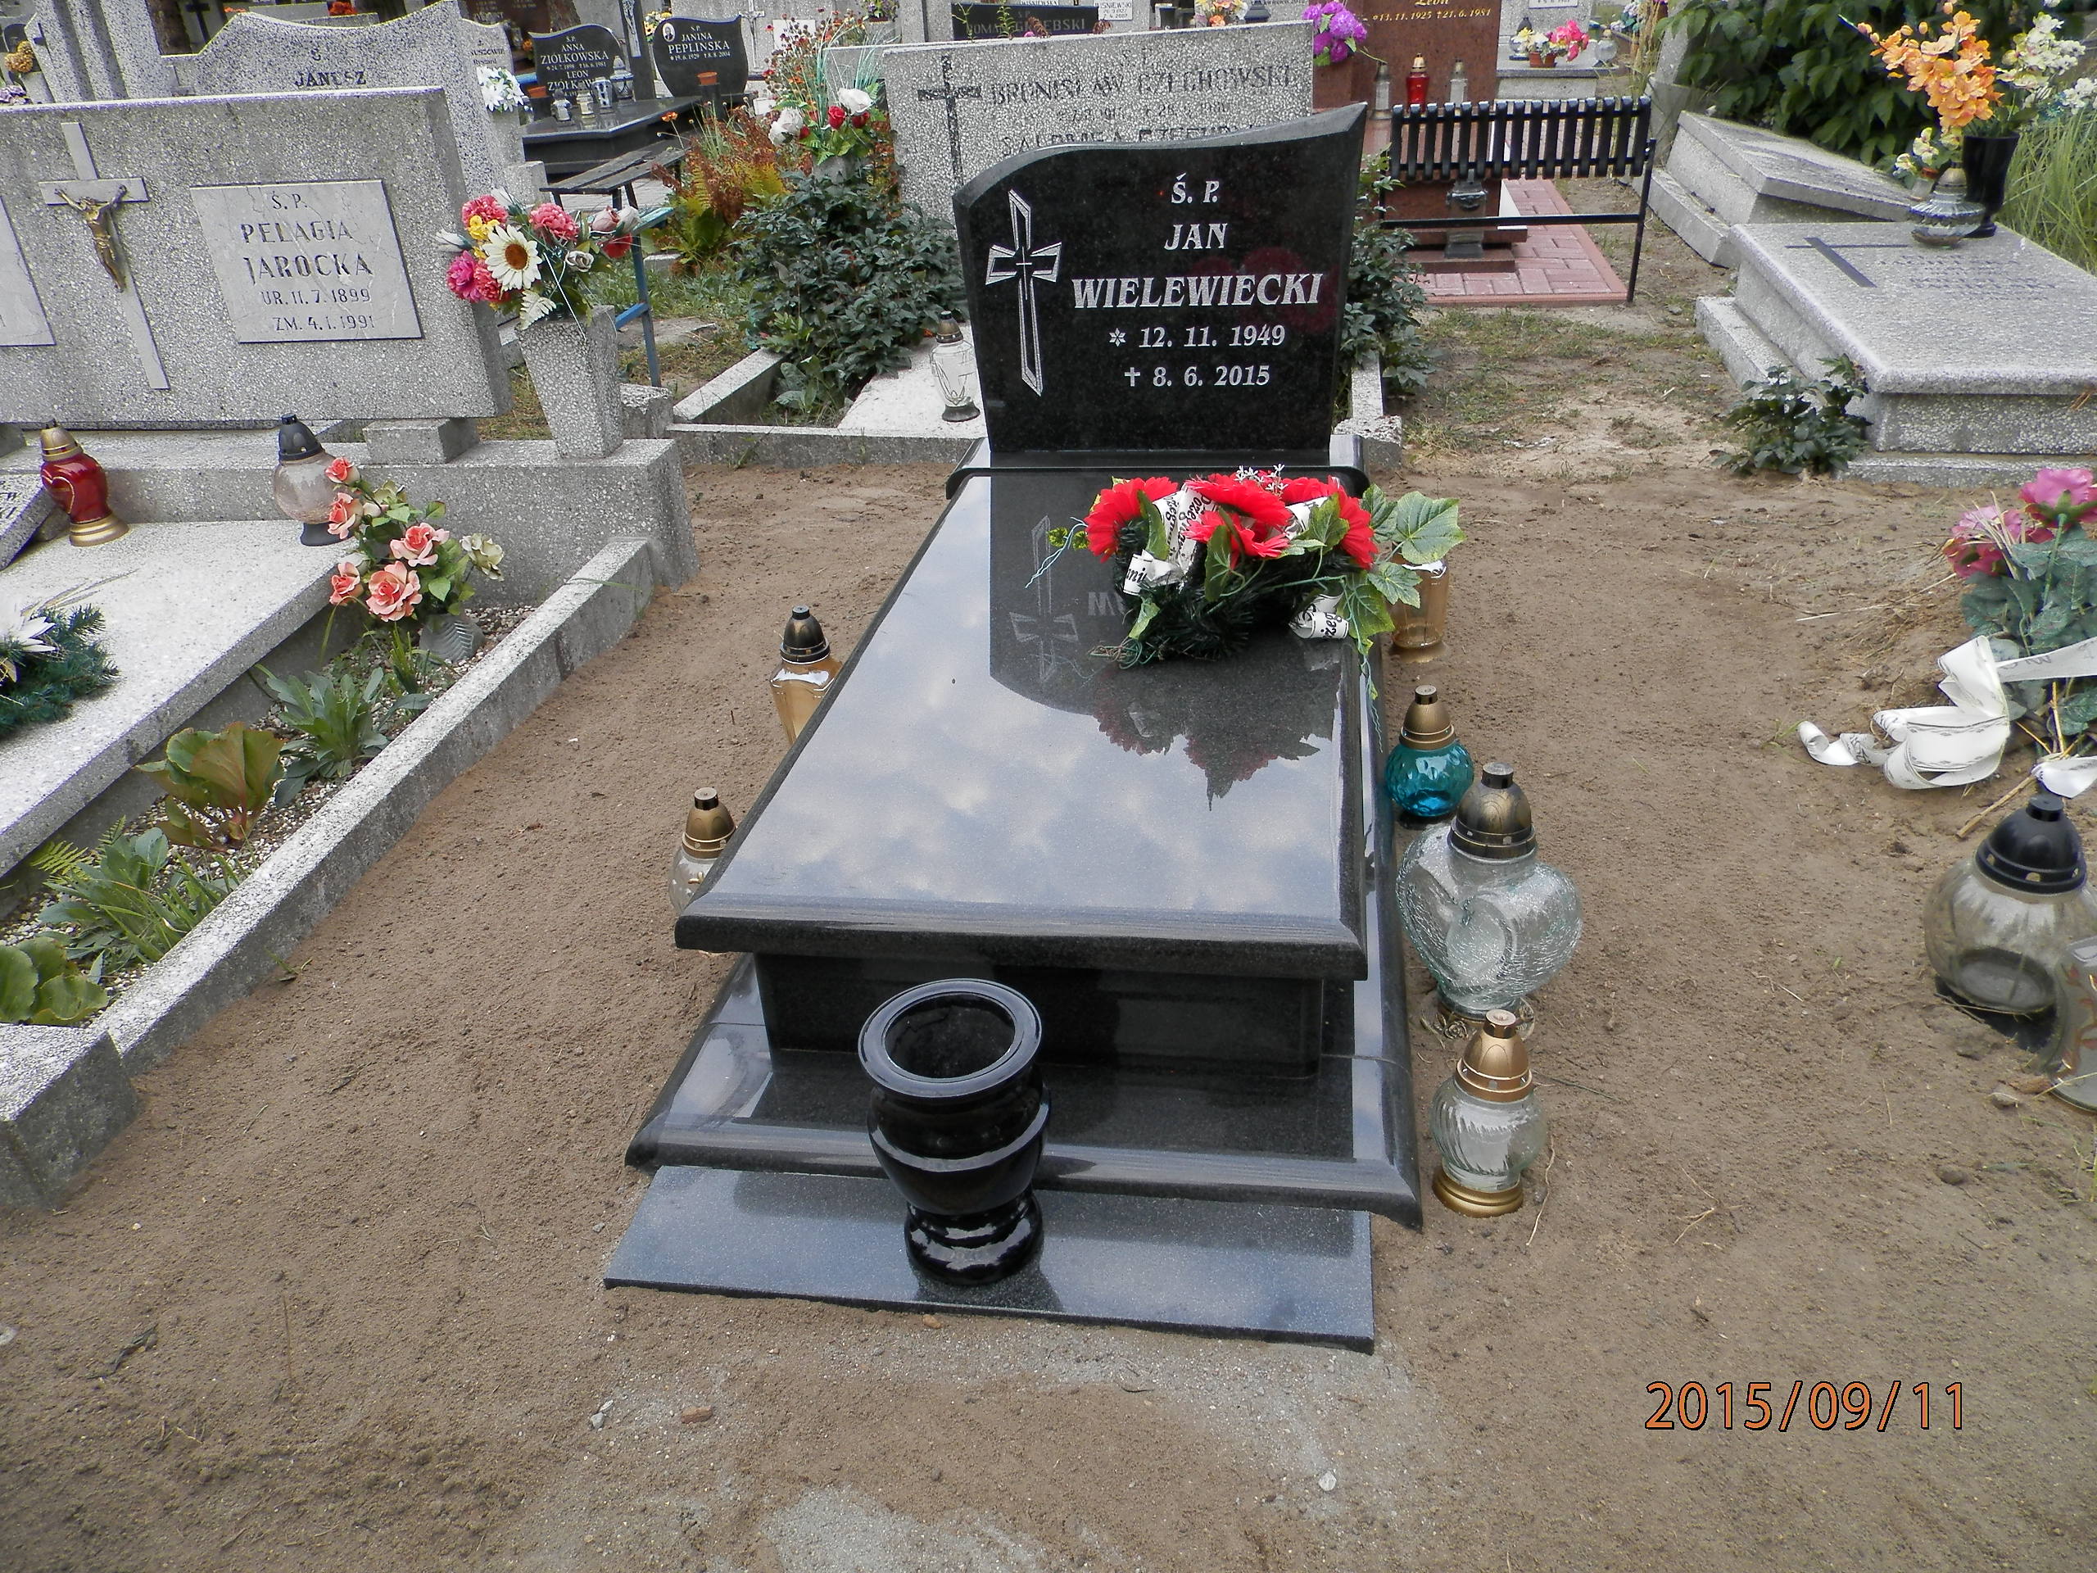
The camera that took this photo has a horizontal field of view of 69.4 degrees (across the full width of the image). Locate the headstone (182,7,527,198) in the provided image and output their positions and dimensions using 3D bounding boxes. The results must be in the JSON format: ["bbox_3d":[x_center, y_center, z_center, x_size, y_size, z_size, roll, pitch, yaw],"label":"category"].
[{"bbox_3d":[-3.111,-2.872,6.694,1.360,0.990,0.140,1,29,10],"label":"headstone"}]

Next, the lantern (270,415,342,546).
[{"bbox_3d":[-1.587,-0.656,3.244,0.142,0.267,0.142,2,32,8],"label":"lantern"}]

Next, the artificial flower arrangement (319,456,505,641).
[{"bbox_3d":[-1.314,-0.478,3.126,0.360,0.330,0.290,10,35,21],"label":"artificial flower arrangement"}]

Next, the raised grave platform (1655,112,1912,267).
[{"bbox_3d":[3.427,-2.711,6.982,1.000,0.400,2.150,13,30,4],"label":"raised grave platform"}]

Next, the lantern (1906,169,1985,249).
[{"bbox_3d":[3.049,-1.962,5.104,0.250,0.235,0.250,1,29,10],"label":"lantern"}]

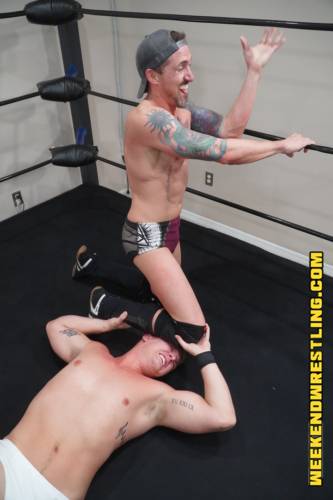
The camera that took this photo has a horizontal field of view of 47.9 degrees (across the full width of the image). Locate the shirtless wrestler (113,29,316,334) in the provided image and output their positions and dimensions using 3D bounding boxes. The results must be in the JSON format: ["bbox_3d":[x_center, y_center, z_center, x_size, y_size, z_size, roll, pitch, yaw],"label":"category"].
[{"bbox_3d":[0.004,-0.286,1.771,1.162,1.350,0.724,15,39,20],"label":"shirtless wrestler"}]

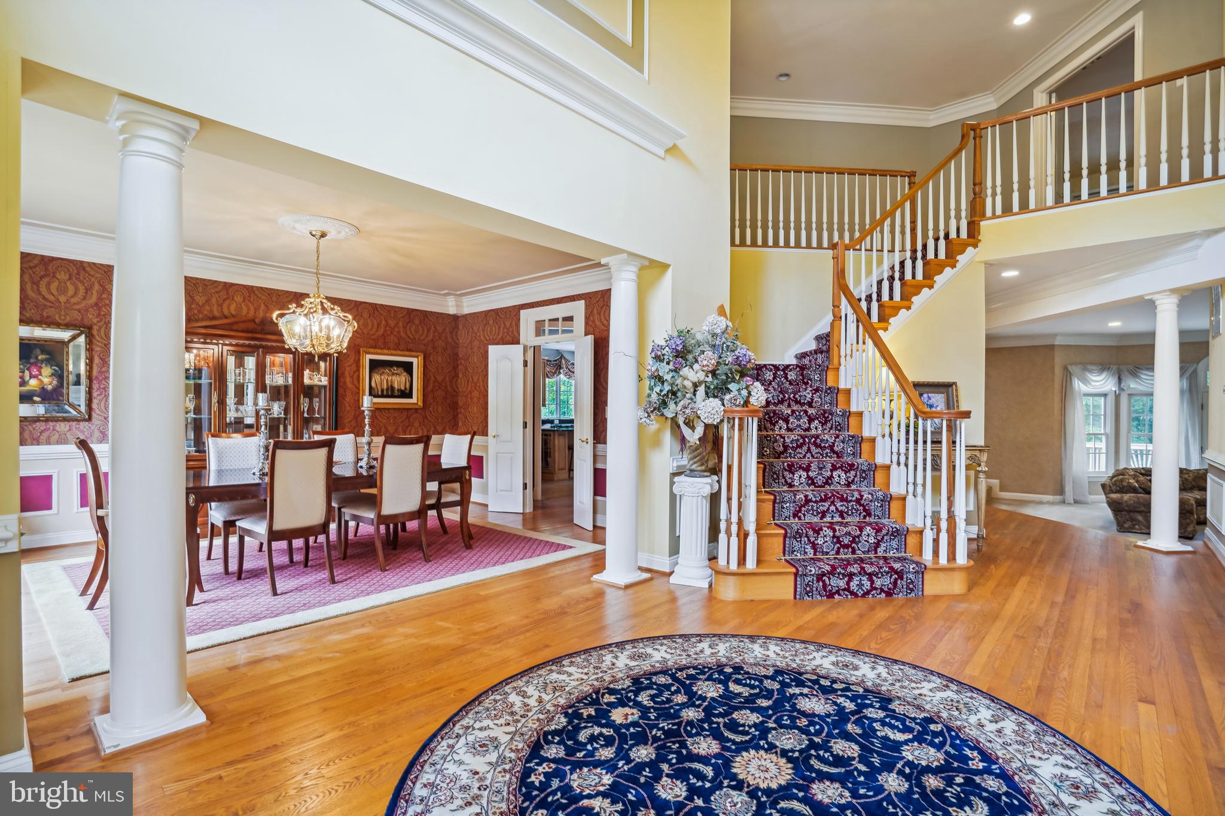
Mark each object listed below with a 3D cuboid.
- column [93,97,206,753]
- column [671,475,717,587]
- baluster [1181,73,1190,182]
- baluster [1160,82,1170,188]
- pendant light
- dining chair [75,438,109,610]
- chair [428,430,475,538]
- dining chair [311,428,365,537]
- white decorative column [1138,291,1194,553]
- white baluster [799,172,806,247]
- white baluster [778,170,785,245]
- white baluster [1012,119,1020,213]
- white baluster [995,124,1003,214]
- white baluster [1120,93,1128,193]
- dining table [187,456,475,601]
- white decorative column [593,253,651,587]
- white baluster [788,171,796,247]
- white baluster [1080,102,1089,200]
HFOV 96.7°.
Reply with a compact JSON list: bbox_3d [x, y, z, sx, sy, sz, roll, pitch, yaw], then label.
[{"bbox_3d":[-1.825,0.056,2.151,0.287,2.380,0.287,0,0,43],"label":"column"},{"bbox_3d":[0.605,0.888,4.030,0.285,0.765,0.285,0,0,23],"label":"column"},{"bbox_3d":[4.518,-2.191,4.290,0.041,0.850,0.041,0,0,39],"label":"baluster"},{"bbox_3d":[4.557,-2.261,4.494,0.043,0.857,0.043,0,0,39],"label":"baluster"},{"bbox_3d":[-2.402,-0.935,4.450,0.610,1.090,0.610,0,0,43],"label":"pendant light"},{"bbox_3d":[-3.118,0.707,3.608,0.620,1.040,0.550,1,0,-45],"label":"dining chair"},{"bbox_3d":[-1.700,0.745,5.150,0.580,1.030,0.620,0,0,42],"label":"chair"},{"bbox_3d":[-2.439,0.737,5.043,0.660,1.060,0.500,1,1,41],"label":"dining chair"},{"bbox_3d":[5.169,0.122,5.093,0.270,2.385,0.270,0,0,0],"label":"white decorative column"},{"bbox_3d":[2.189,-2.281,6.255,0.043,0.867,0.043,0,0,-3],"label":"white baluster"},{"bbox_3d":[1.874,-2.199,6.030,0.041,0.850,0.041,0,0,-6],"label":"white baluster"},{"bbox_3d":[3.790,-2.267,5.111,0.043,0.858,0.043,0,0,39],"label":"white baluster"},{"bbox_3d":[3.699,-2.276,5.204,0.042,0.870,0.042,1,1,39],"label":"white baluster"},{"bbox_3d":[4.363,-2.261,4.646,0.043,0.854,0.043,0,0,39],"label":"white baluster"},{"bbox_3d":[-2.310,0.863,4.402,1.046,0.748,2.022,0,0,45],"label":"dining table"},{"bbox_3d":[0.083,0.073,4.069,0.290,2.390,0.290,1,0,-45],"label":"white decorative column"},{"bbox_3d":[2.069,-2.294,6.261,0.038,0.870,0.038,0,1,-6],"label":"white baluster"},{"bbox_3d":[4.049,-2.193,4.665,0.041,0.850,0.041,0,0,39],"label":"white baluster"}]

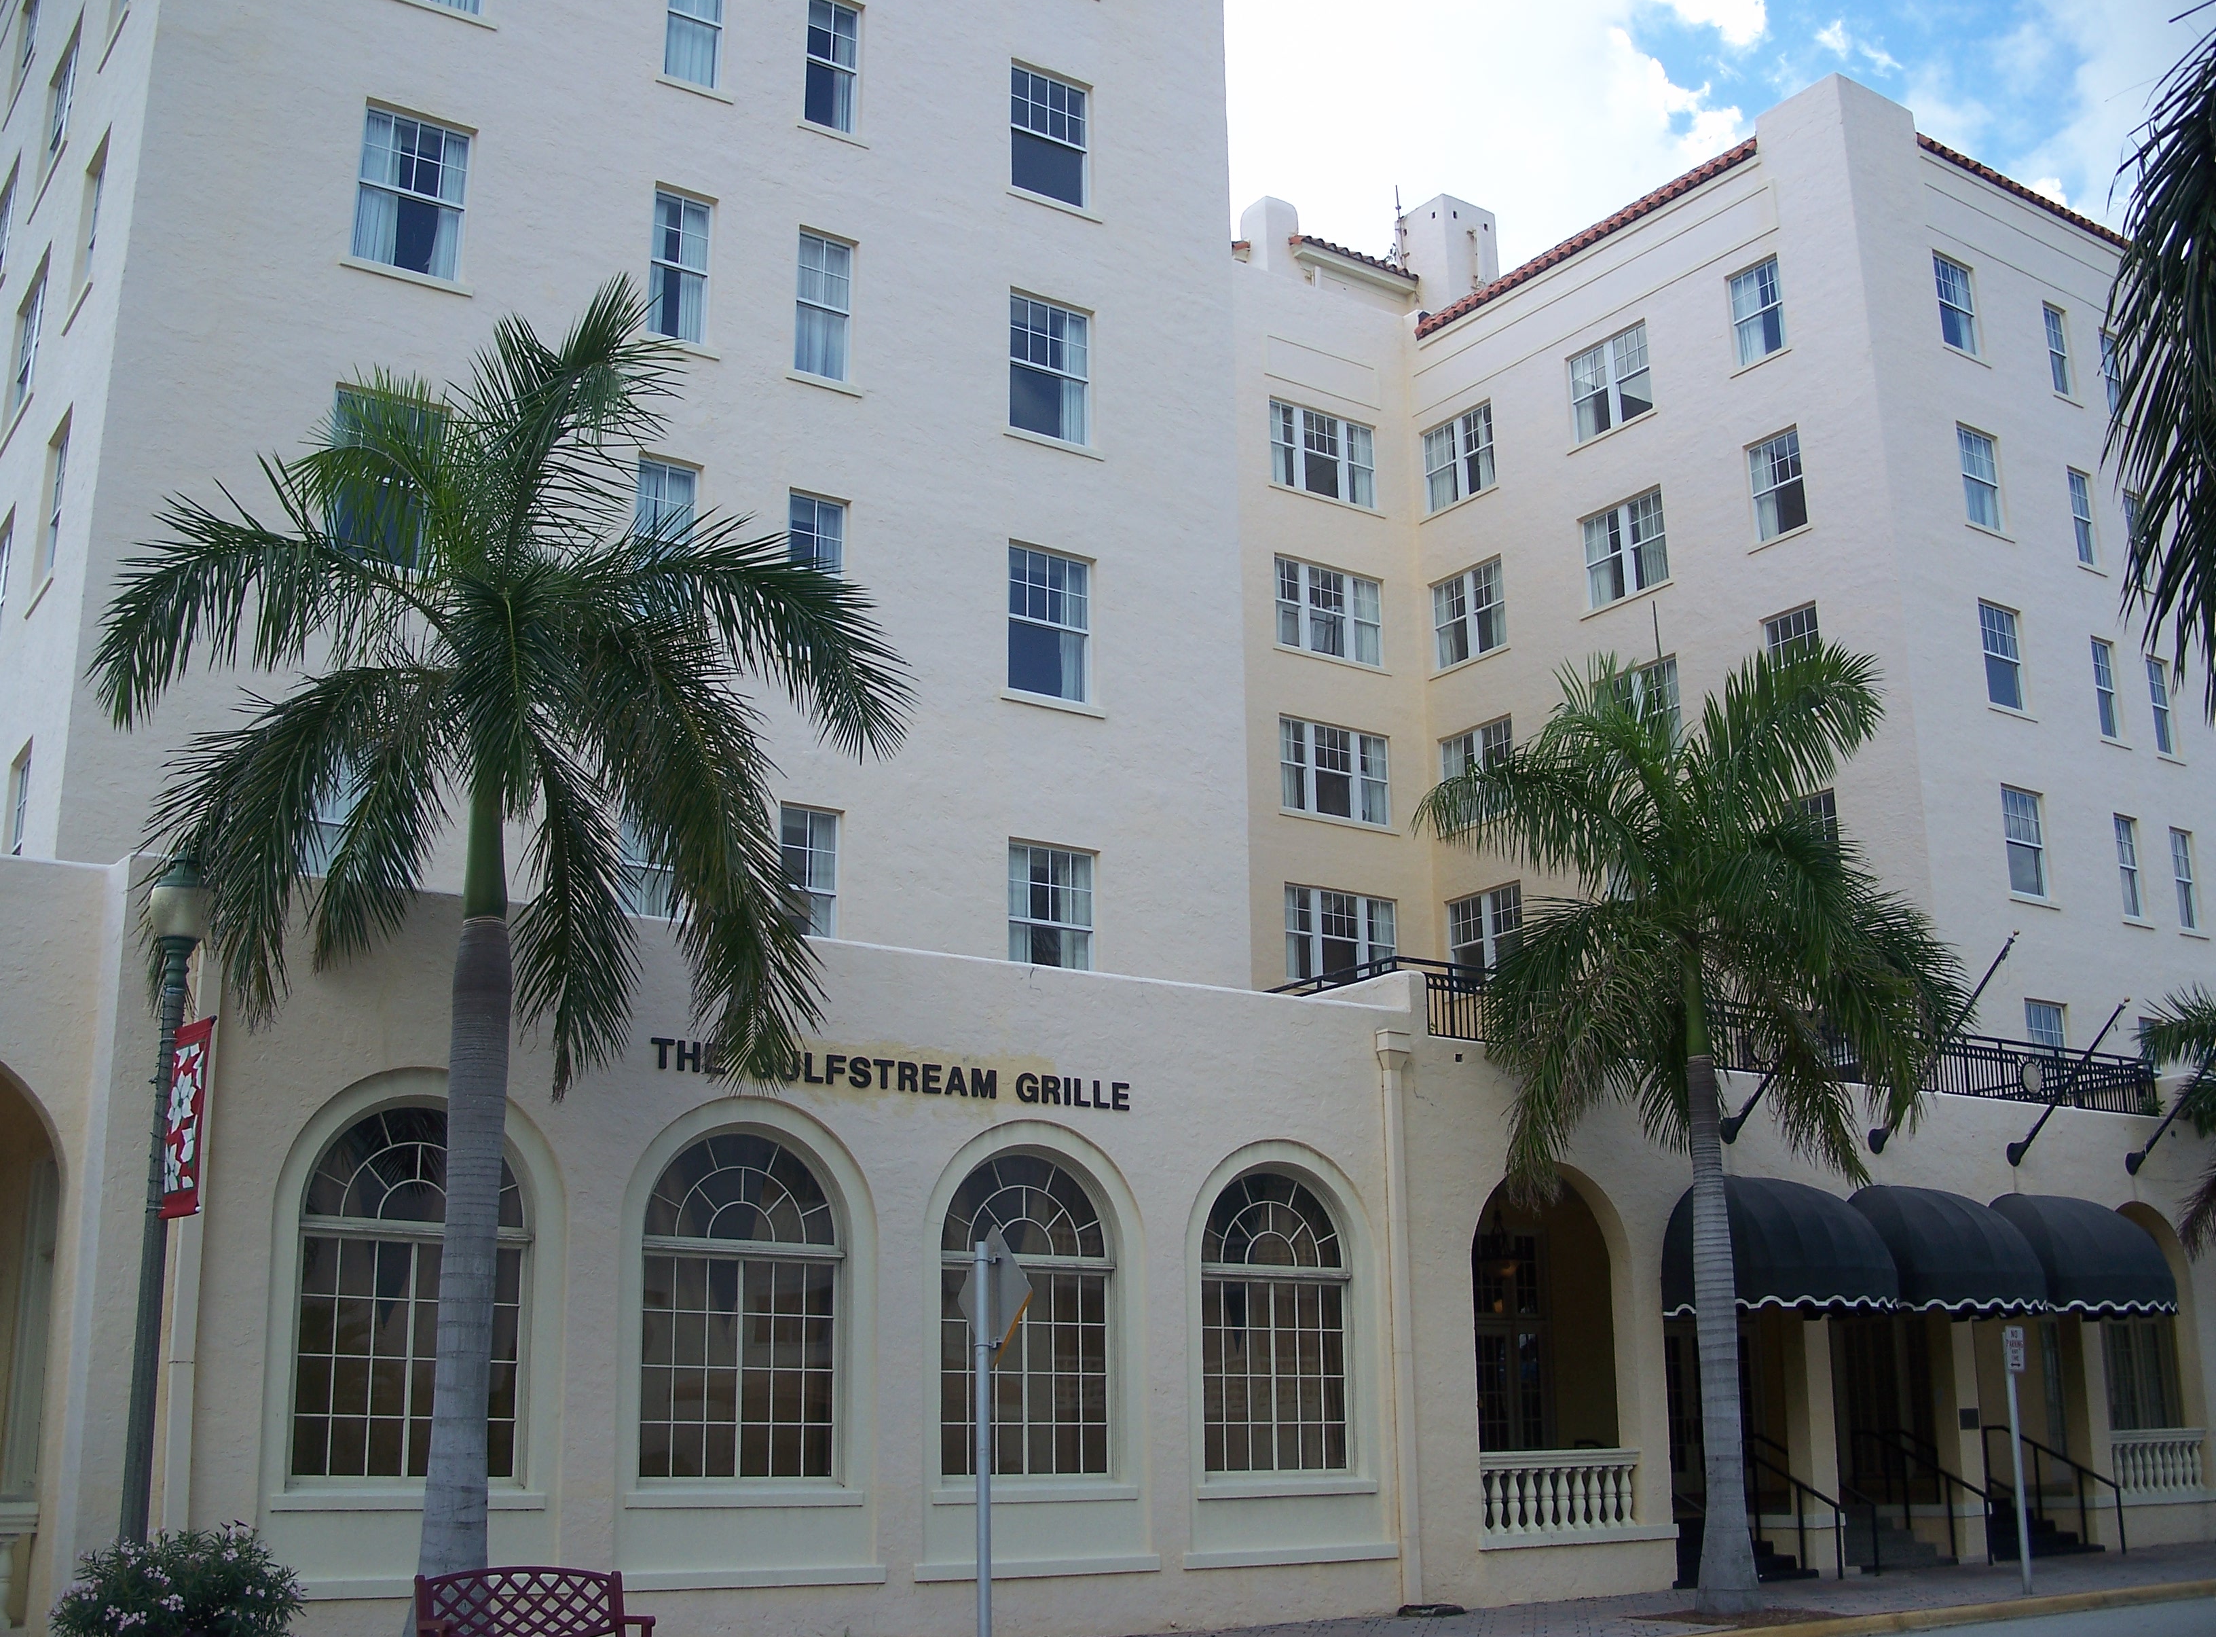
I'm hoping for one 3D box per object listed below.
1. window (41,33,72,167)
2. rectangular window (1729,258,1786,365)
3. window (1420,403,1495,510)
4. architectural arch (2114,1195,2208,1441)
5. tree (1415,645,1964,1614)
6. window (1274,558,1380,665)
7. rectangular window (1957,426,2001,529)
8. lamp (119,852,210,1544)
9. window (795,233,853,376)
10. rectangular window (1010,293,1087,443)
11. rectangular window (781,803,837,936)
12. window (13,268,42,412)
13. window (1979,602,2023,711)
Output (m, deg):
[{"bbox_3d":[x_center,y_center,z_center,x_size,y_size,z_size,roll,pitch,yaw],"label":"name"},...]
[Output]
[{"bbox_3d":[-12.569,-8.562,28.615,0.120,1.679,2.044,9,-18,-33],"label":"window"},{"bbox_3d":[10.957,-8.546,39.977,0.150,1.740,1.107,9,-18,-34],"label":"rectangular window"},{"bbox_3d":[7.295,-7.387,48.783,0.150,1.820,2.050,10,-18,-33],"label":"window"},{"bbox_3d":[15.118,7.339,34.331,2.420,3.500,0.360,10,-19,-34],"label":"architectural arch"},{"bbox_3d":[5.799,2.892,23.366,5.000,9.500,5.000,-4,-15,13],"label":"tree"},{"bbox_3d":[4.145,-3.915,44.826,2.581,1.740,0.150,9,-18,-34],"label":"window"},{"bbox_3d":[15.190,-5.907,41.334,1.190,1.820,0.150,10,-18,-33],"label":"rectangular window"},{"bbox_3d":[-5.757,2.730,14.229,0.400,5.404,0.400,10,-18,-33],"label":"lamp"},{"bbox_3d":[-3.331,-5.963,27.678,0.740,1.820,0.150,10,-18,-33],"label":"window"},{"bbox_3d":[-0.720,-5.499,28.994,1.120,1.780,0.150,10,-19,-34],"label":"rectangular window"},{"bbox_3d":[-3.223,0.801,25.404,0.680,1.790,0.150,10,-19,-34],"label":"rectangular window"},{"bbox_3d":[-12.572,-5.557,27.736,0.120,1.679,2.044,9,-18,-33],"label":"window"},{"bbox_3d":[14.575,-2.668,38.797,1.137,1.679,0.120,9,-18,-33],"label":"window"}]

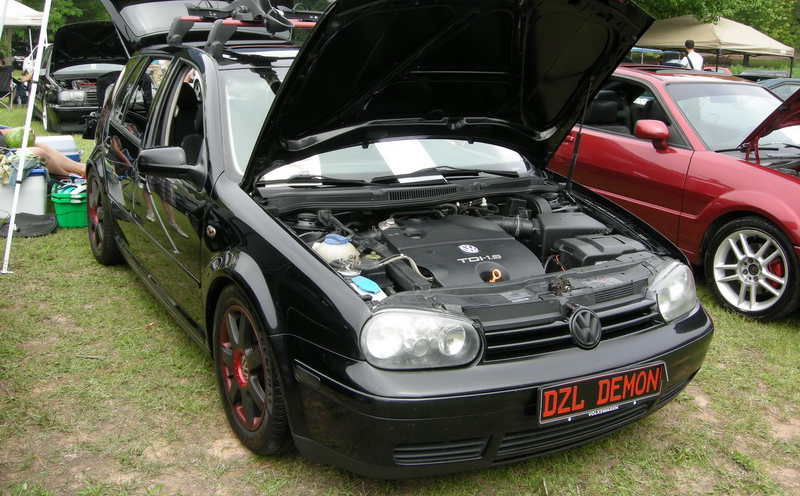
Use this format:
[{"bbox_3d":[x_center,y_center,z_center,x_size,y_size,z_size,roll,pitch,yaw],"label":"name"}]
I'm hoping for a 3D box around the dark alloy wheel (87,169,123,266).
[{"bbox_3d":[-1.735,-0.224,5.094,0.225,0.630,0.630,-7,18,-30],"label":"dark alloy wheel"}]

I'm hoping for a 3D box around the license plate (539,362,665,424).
[{"bbox_3d":[0.644,0.451,2.612,0.525,0.118,0.020,-7,13,-30],"label":"license plate"}]

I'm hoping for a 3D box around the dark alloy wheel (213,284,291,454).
[{"bbox_3d":[-0.477,0.419,3.018,0.225,0.630,0.630,-7,18,-30],"label":"dark alloy wheel"}]

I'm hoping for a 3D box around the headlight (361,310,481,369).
[{"bbox_3d":[0.040,0.261,2.473,0.375,0.170,0.220,-3,17,-21],"label":"headlight"}]

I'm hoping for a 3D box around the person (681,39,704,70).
[{"bbox_3d":[5.771,-3.258,16.719,0.500,1.770,0.300,1,14,-3],"label":"person"}]

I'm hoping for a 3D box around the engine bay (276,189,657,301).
[{"bbox_3d":[0.263,0.066,3.143,1.310,0.450,0.920,-7,18,-30],"label":"engine bay"}]

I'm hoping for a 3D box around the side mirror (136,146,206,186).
[{"bbox_3d":[-0.908,-0.318,3.278,0.230,0.160,0.210,-7,18,-30],"label":"side mirror"}]

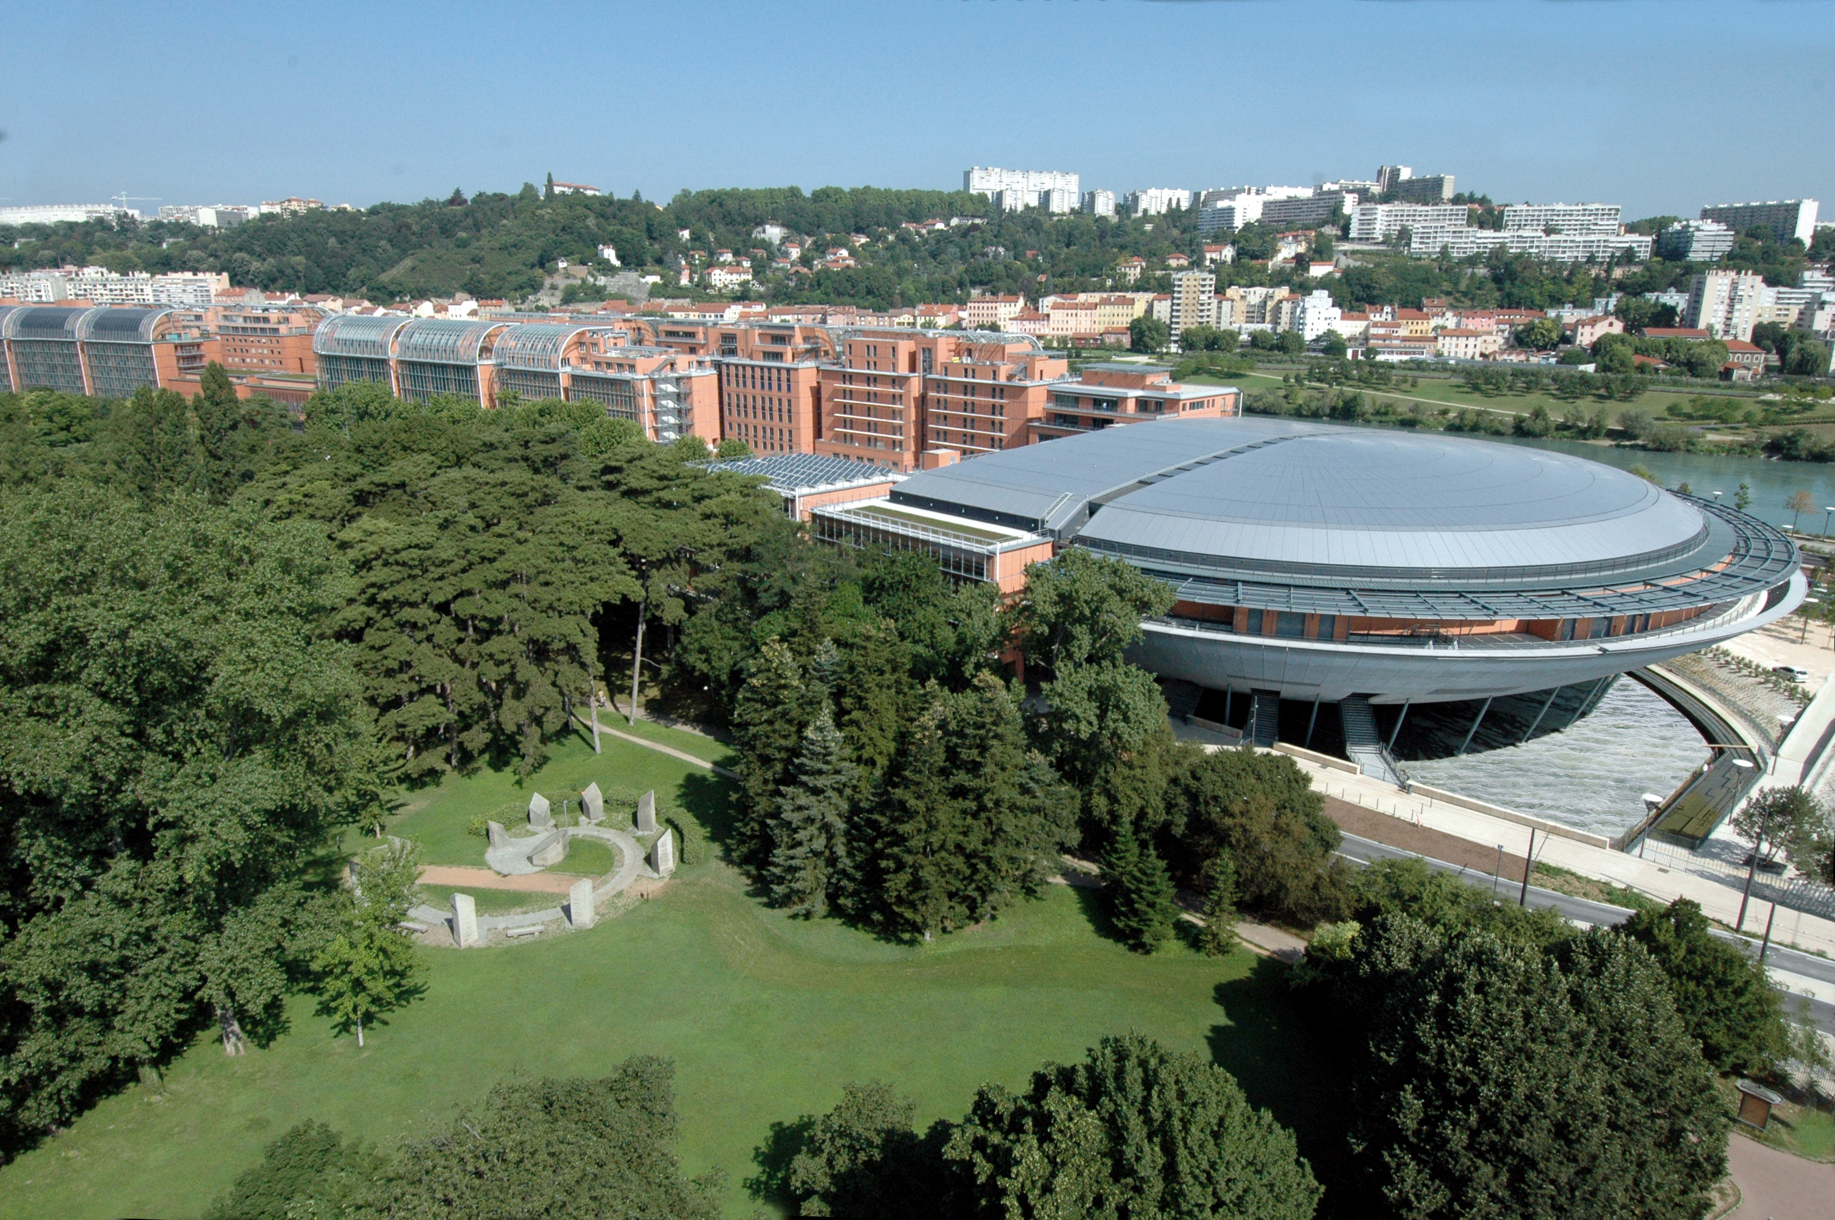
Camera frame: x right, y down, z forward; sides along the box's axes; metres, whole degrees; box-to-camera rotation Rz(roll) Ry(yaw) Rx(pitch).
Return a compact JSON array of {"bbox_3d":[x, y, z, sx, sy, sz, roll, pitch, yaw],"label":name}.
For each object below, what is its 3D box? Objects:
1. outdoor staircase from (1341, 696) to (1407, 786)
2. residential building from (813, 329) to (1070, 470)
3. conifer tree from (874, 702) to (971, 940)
[{"bbox_3d":[42.385,11.895,99.279,3.100,3.300,13.300,3,17,10],"label":"outdoor staircase"},{"bbox_3d":[5.214,-44.388,233.362,59.677,31.500,18.000,14,22,40],"label":"residential building"},{"bbox_3d":[0.478,13.874,69.169,6.800,17.100,6.800,0,17,0],"label":"conifer tree"}]

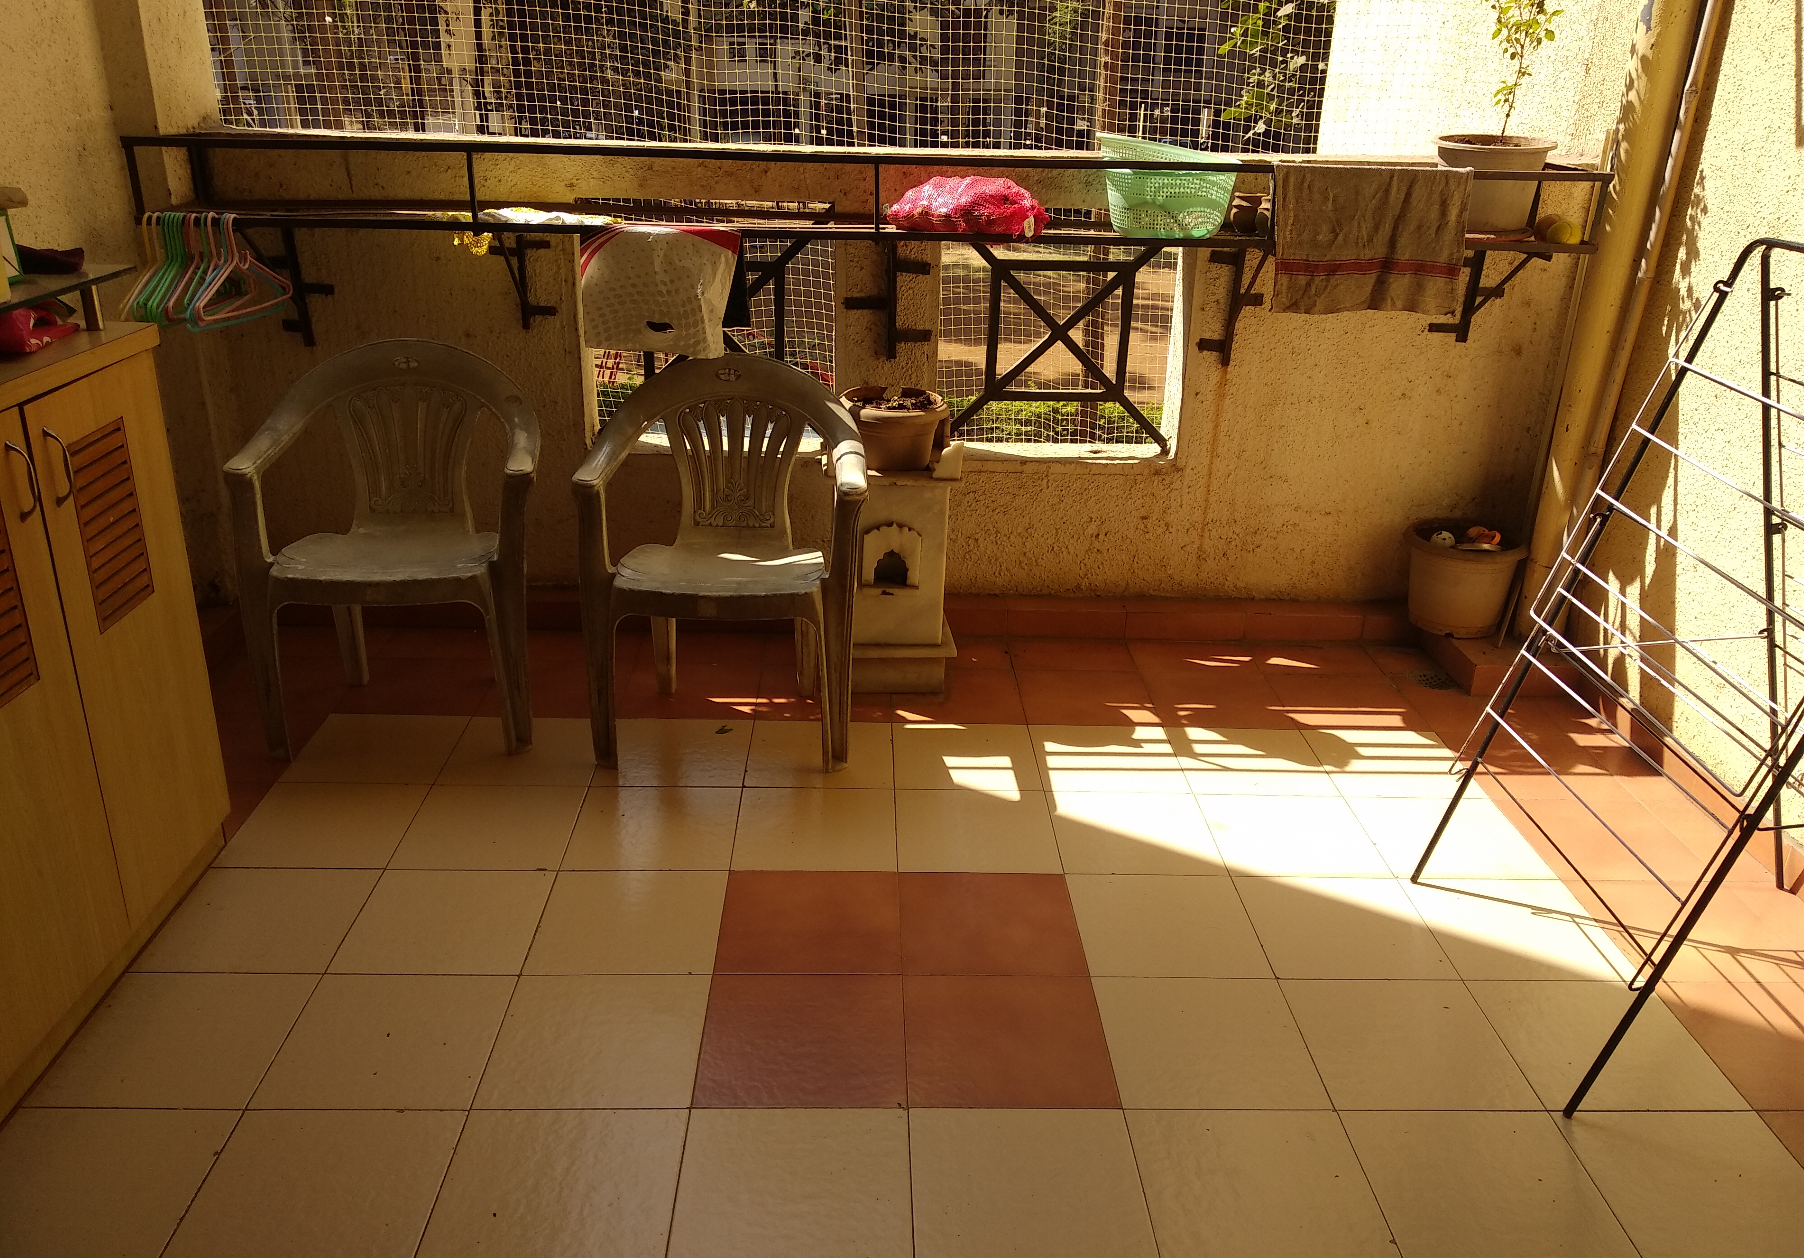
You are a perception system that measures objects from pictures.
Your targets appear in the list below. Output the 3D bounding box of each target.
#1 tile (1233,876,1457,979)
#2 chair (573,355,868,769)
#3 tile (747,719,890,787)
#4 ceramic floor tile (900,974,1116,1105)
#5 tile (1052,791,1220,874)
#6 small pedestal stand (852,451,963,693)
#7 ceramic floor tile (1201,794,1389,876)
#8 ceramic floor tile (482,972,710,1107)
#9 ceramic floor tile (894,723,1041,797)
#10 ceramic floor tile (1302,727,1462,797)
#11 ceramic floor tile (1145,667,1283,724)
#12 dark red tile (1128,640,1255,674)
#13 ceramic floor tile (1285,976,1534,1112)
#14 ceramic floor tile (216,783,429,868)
[{"bbox_3d":[0.764,0.520,2.362,0.304,0.010,0.299,1,23,-2],"label":"tile"},{"bbox_3d":[-0.368,-0.154,2.908,0.583,0.777,0.493,1,22,-2],"label":"chair"},{"bbox_3d":[-0.172,0.272,2.886,0.302,0.010,0.302,1,22,-2],"label":"tile"},{"bbox_3d":[0.159,0.630,2.073,0.306,0.012,0.306,1,22,-2],"label":"ceramic floor tile"},{"bbox_3d":[0.444,0.394,2.599,0.300,0.010,0.298,1,23,-2],"label":"tile"},{"bbox_3d":[-0.030,-0.179,3.224,0.324,0.606,0.318,1,22,-2],"label":"small pedestal stand"},{"bbox_3d":[0.759,0.407,2.664,0.306,0.012,0.306,1,22,-2],"label":"ceramic floor tile"},{"bbox_3d":[-0.455,0.619,2.041,0.304,0.010,0.299,1,23,-2],"label":"ceramic floor tile"},{"bbox_3d":[0.133,0.276,2.883,0.305,0.010,0.305,1,22,-2],"label":"ceramic floor tile"},{"bbox_3d":[1.047,0.290,2.917,0.305,0.010,0.305,1,22,-2],"label":"ceramic floor tile"},{"bbox_3d":[0.734,0.171,3.201,0.302,0.010,0.302,1,22,-2],"label":"ceramic floor tile"},{"bbox_3d":[0.732,0.077,3.402,0.306,0.010,0.182,1,23,-2],"label":"dark red tile"},{"bbox_3d":[0.773,0.638,2.086,0.304,0.010,0.299,1,23,-2],"label":"ceramic floor tile"},{"bbox_3d":[-1.088,0.377,2.600,0.306,0.012,0.306,1,22,-2],"label":"ceramic floor tile"}]

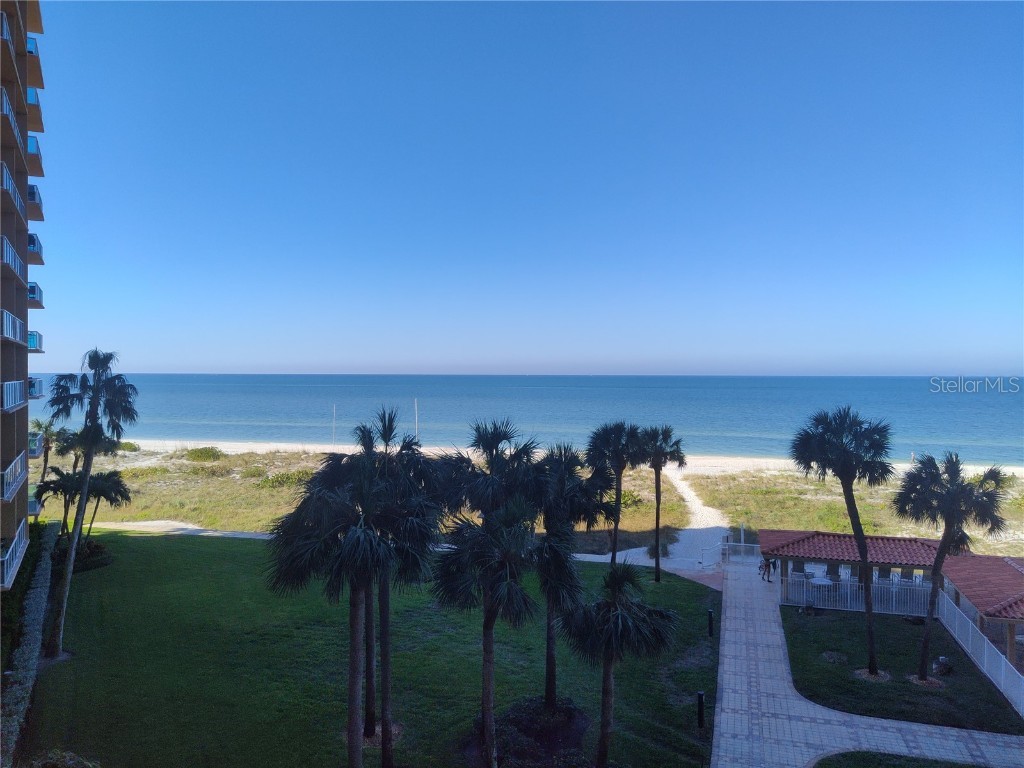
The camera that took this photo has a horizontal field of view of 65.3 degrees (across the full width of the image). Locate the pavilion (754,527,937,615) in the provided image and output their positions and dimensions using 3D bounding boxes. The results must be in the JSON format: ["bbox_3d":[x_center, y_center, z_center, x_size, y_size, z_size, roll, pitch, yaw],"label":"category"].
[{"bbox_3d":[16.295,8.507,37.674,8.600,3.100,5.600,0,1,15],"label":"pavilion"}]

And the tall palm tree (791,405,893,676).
[{"bbox_3d":[11.595,5.445,28.001,3.580,9.450,3.580,0,1,0],"label":"tall palm tree"}]

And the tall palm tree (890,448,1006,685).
[{"bbox_3d":[15.044,6.272,27.386,3.920,7.840,3.920,0,1,0],"label":"tall palm tree"}]

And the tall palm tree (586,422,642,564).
[{"bbox_3d":[5.540,6.012,43.006,3.020,7.870,3.020,0,1,0],"label":"tall palm tree"}]

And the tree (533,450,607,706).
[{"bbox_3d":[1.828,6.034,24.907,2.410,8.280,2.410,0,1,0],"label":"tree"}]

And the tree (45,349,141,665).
[{"bbox_3d":[-15.541,4.407,29.481,3.480,11.290,3.480,0,1,0],"label":"tree"}]

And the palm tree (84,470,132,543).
[{"bbox_3d":[-24.490,7.487,47.986,3.370,4.570,3.370,0,1,0],"label":"palm tree"}]

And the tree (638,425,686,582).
[{"bbox_3d":[7.626,6.020,40.343,2.430,7.940,2.430,0,1,0],"label":"tree"}]

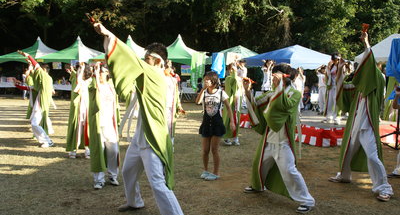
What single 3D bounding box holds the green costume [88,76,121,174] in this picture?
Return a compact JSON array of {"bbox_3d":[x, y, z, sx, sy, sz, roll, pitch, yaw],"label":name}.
[{"bbox_3d":[-1.176,0.214,4.954,0.430,1.200,0.380,1,6,8],"label":"green costume"}]

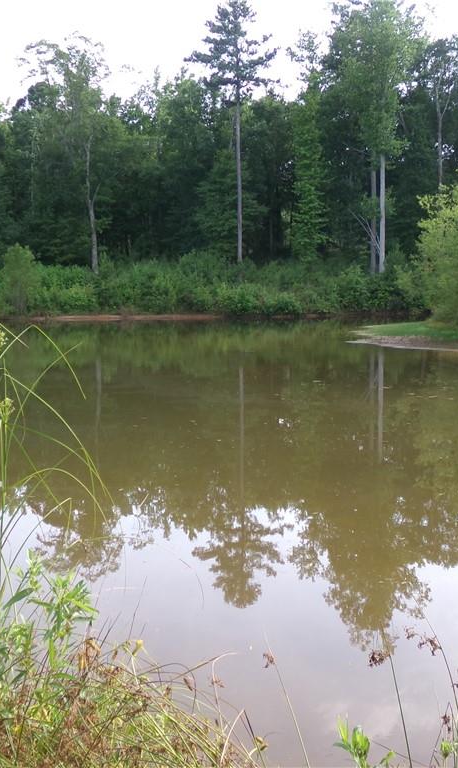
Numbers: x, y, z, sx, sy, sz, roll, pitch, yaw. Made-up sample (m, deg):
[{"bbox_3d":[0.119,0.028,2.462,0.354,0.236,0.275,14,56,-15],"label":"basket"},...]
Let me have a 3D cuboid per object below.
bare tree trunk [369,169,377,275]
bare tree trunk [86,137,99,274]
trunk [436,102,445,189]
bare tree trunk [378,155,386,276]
[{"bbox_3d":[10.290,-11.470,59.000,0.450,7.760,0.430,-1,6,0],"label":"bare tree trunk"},{"bbox_3d":[-9.560,-12.390,58.000,0.850,9.870,0.600,-1,6,0],"label":"bare tree trunk"},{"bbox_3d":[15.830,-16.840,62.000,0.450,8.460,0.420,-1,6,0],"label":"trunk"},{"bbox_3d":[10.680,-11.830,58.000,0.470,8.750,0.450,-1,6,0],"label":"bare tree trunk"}]

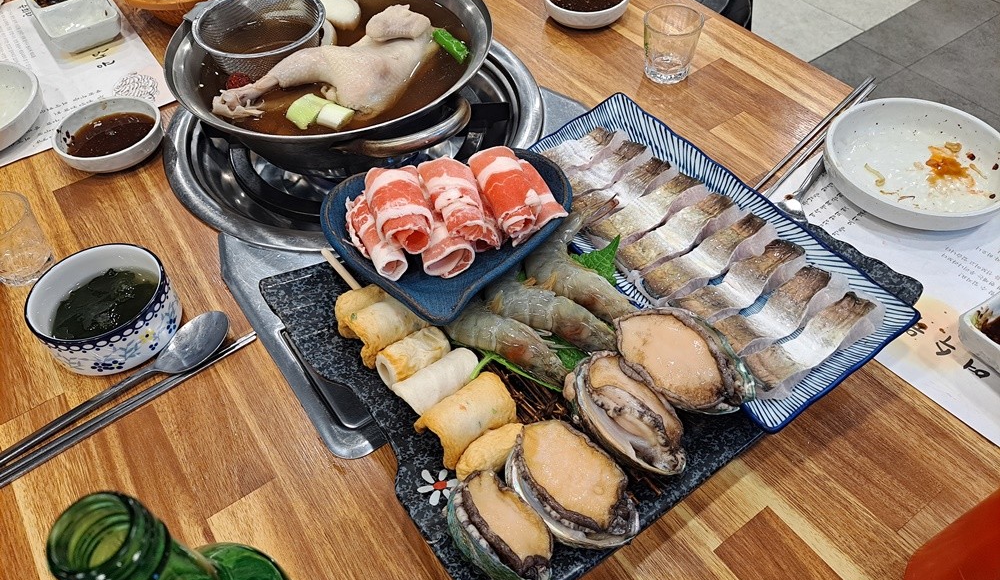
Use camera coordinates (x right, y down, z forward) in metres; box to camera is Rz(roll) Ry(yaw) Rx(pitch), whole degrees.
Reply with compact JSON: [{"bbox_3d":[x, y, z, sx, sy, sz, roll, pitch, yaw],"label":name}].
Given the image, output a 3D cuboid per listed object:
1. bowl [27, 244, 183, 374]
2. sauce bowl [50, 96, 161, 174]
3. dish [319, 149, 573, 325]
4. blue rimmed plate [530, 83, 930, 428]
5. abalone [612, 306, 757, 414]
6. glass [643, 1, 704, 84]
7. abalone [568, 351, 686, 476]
[{"bbox_3d":[-0.289,0.016,0.517,0.094,0.048,0.094,-1,50,1],"label":"bowl"},{"bbox_3d":[-0.368,-0.144,0.663,0.097,0.030,0.097,-1,50,1],"label":"sauce bowl"},{"bbox_3d":[-0.038,-0.029,0.513,0.188,0.042,0.178,-5,50,-3],"label":"dish"},{"bbox_3d":[0.139,-0.034,0.539,0.158,0.032,0.305,-28,55,-20],"label":"blue rimmed plate"},{"bbox_3d":[0.123,0.046,0.459,0.088,0.028,0.059,29,62,23],"label":"abalone"},{"bbox_3d":[0.175,-0.252,0.719,0.060,0.061,0.060,-1,50,1],"label":"glass"},{"bbox_3d":[0.081,0.079,0.441,0.053,0.030,0.085,-22,52,-35],"label":"abalone"}]

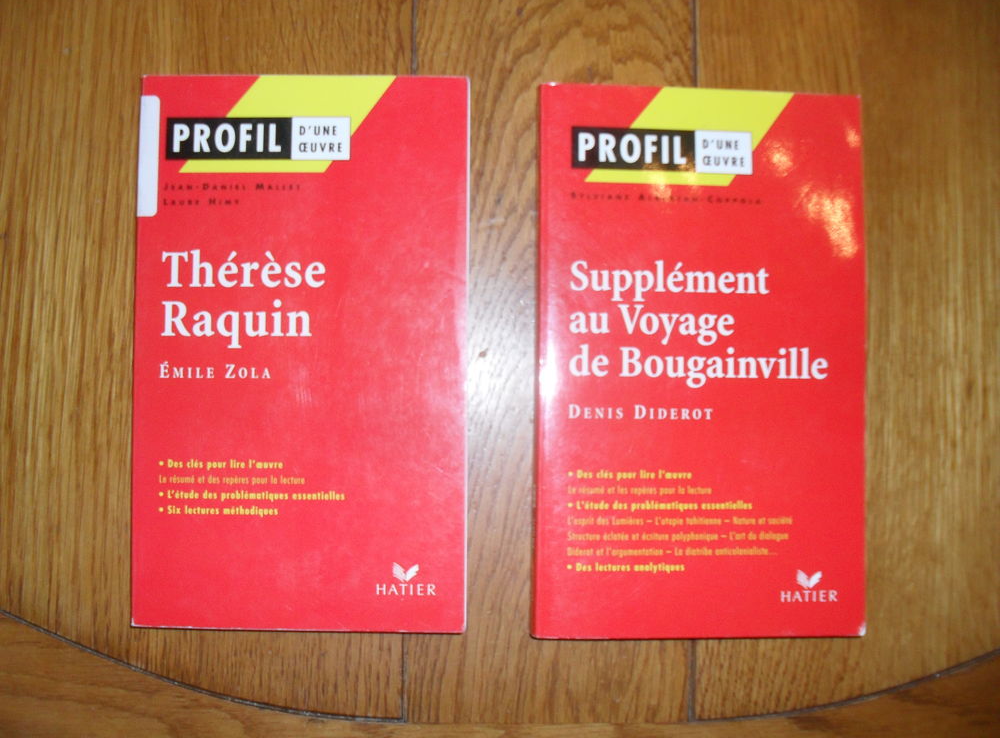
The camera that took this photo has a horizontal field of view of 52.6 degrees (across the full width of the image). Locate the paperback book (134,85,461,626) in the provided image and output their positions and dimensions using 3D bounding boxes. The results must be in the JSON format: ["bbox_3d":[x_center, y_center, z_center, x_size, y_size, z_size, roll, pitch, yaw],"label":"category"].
[{"bbox_3d":[-0.064,-0.006,0.332,0.108,0.009,0.179,0,88,-1],"label":"paperback book"}]

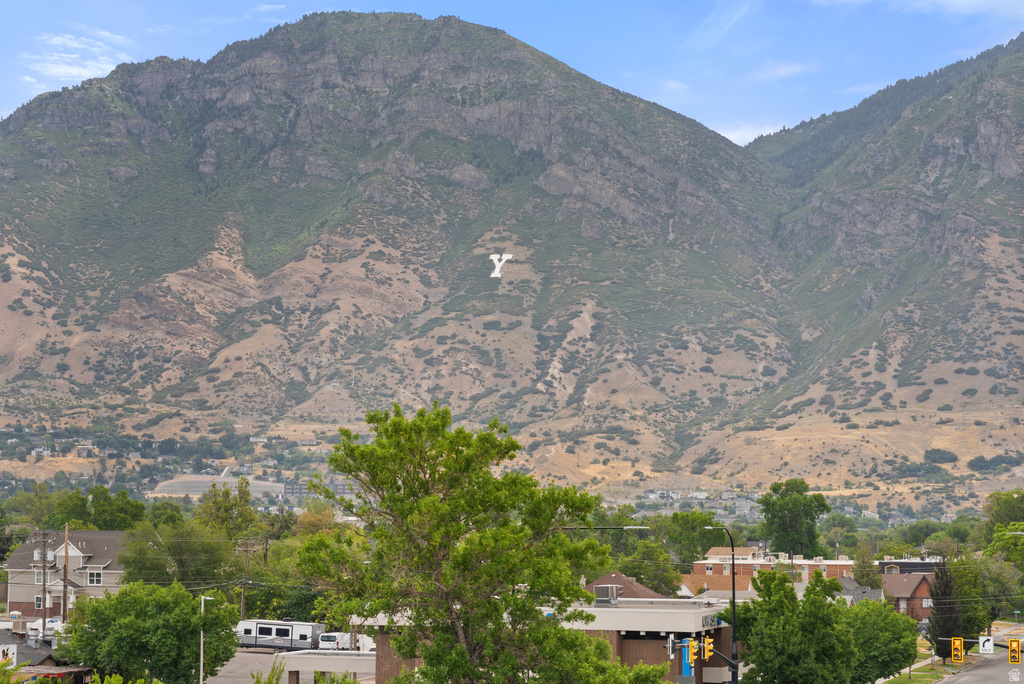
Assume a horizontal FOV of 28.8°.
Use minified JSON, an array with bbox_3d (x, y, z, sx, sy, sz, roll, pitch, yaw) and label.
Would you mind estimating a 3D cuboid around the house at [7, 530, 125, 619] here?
[{"bbox_3d":[-51.640,29.150,247.980,18.500,10.800,12.800,-2,-6,23],"label":"house"}]

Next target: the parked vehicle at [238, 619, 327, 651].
[{"bbox_3d":[-23.200,29.290,198.790,9.400,3.300,2.550,-3,-6,29],"label":"parked vehicle"}]

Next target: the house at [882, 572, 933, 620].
[{"bbox_3d":[49.570,31.850,247.210,8.800,6.900,8.500,-2,-6,21],"label":"house"}]

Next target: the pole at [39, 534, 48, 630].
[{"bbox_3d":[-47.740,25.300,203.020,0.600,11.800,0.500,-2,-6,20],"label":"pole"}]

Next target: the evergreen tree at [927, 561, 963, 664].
[{"bbox_3d":[39.762,24.843,182.511,3.300,9.690,3.300,0,-5,0],"label":"evergreen tree"}]

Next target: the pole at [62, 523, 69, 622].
[{"bbox_3d":[-53.980,28.256,240.438,0.380,12.890,0.380,0,-5,0],"label":"pole"}]

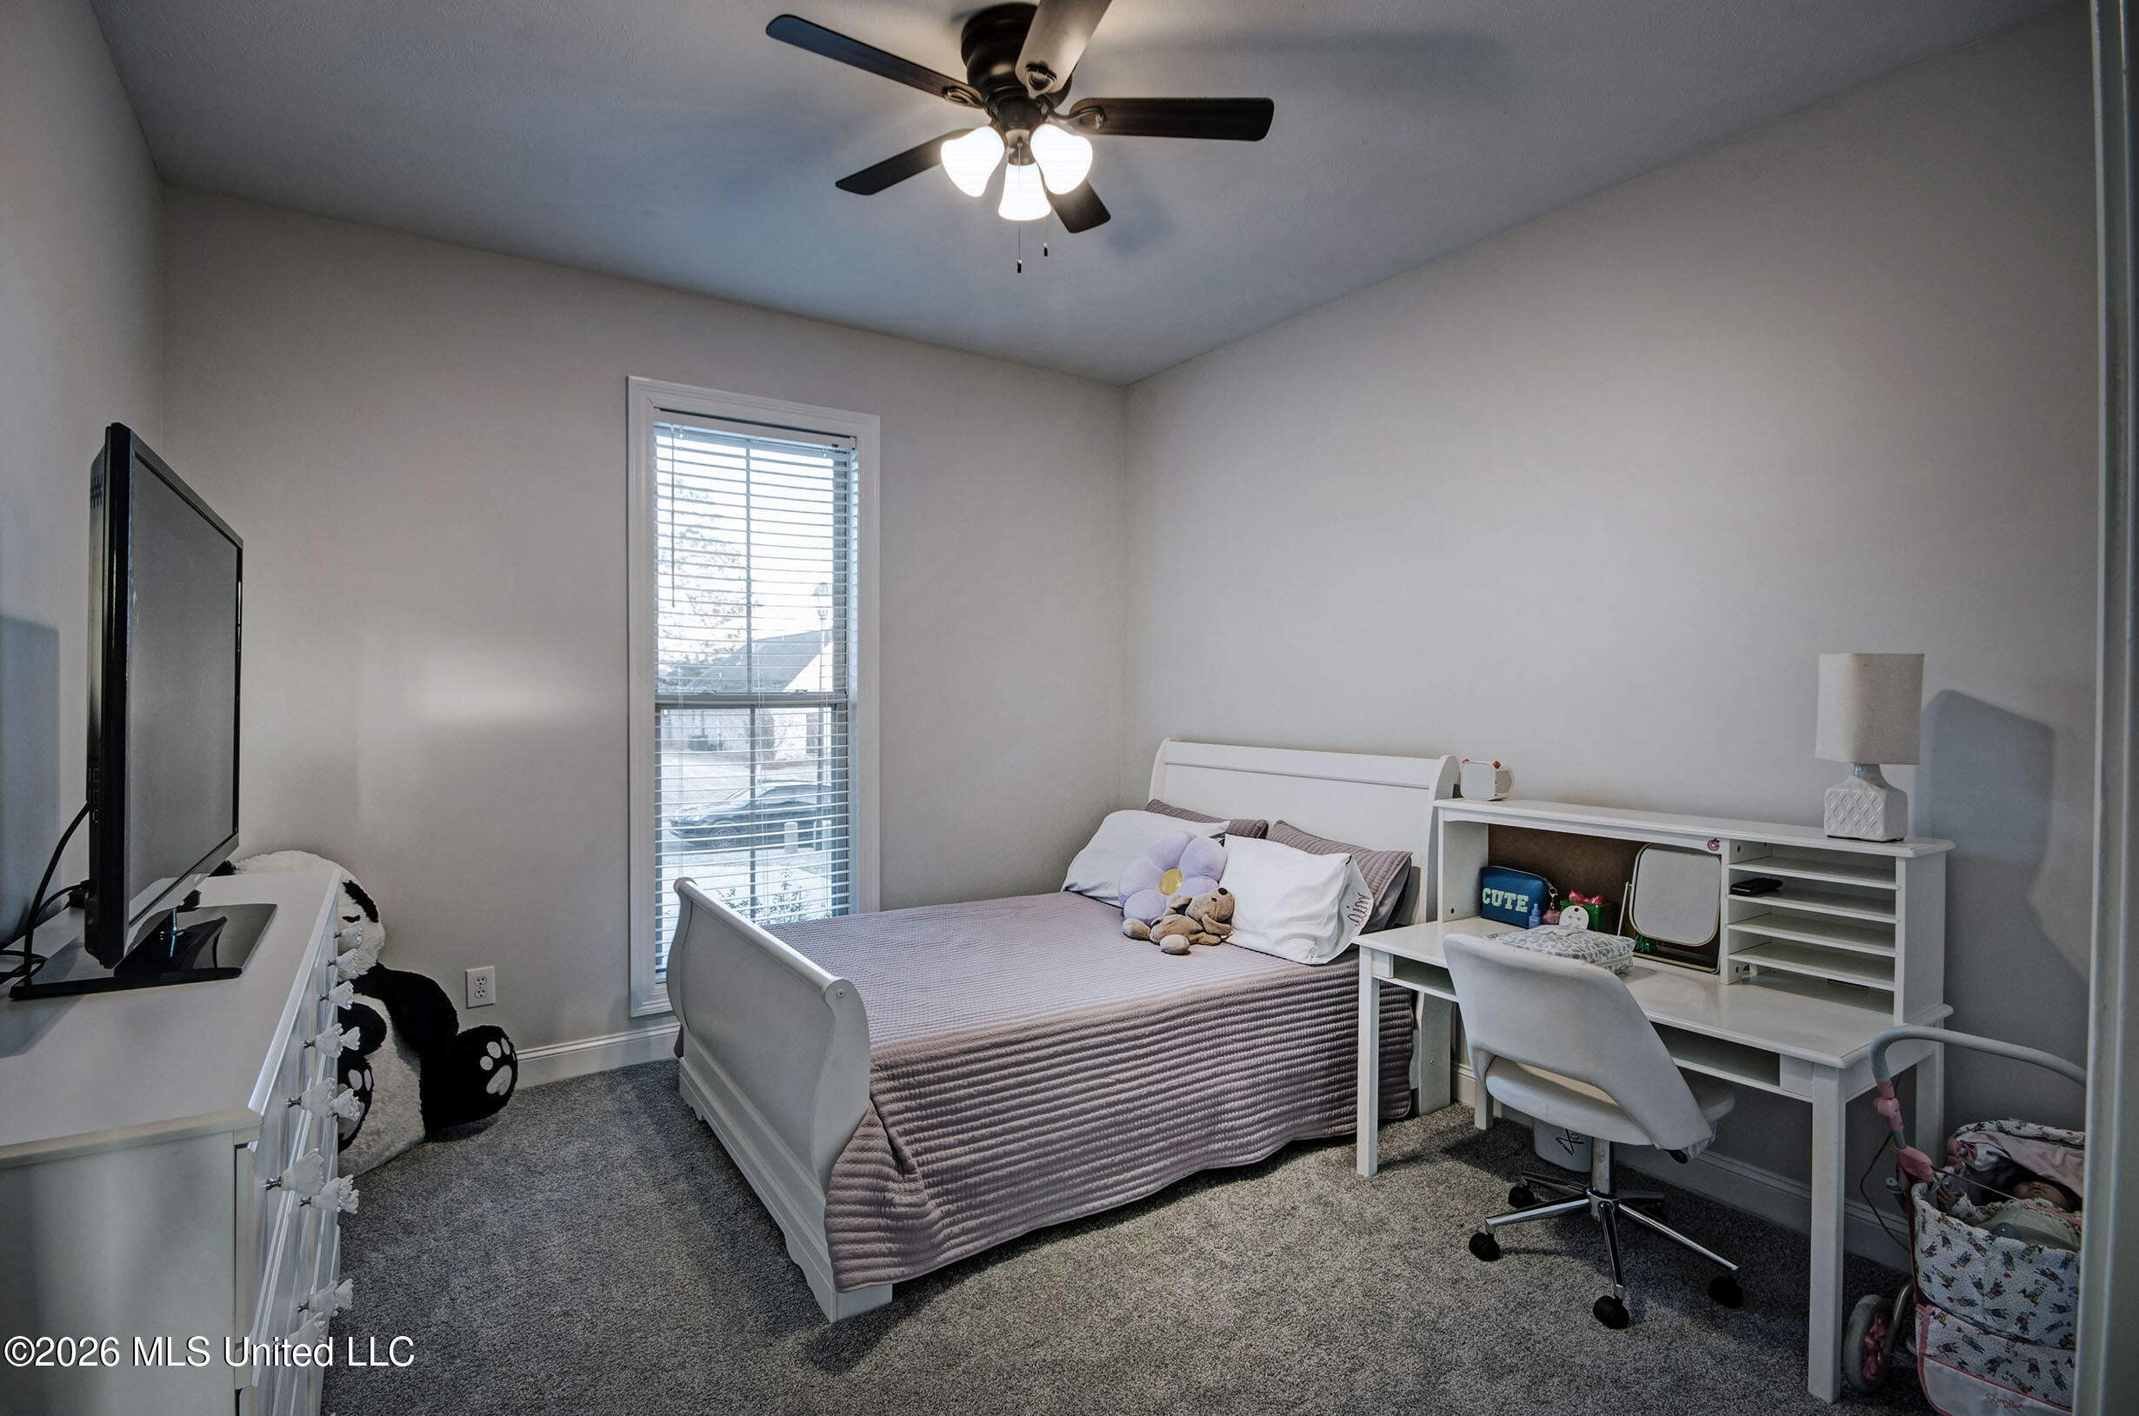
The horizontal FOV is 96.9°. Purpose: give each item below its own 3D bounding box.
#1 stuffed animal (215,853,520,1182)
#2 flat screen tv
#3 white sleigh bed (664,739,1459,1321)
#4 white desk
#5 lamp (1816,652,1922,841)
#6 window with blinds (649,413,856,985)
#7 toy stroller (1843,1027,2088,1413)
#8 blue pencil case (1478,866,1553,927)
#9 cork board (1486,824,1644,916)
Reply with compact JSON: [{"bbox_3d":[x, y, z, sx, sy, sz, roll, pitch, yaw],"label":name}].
[{"bbox_3d":[-2.227,0.922,3.025,0.580,0.970,0.650,0,1,17],"label":"stuffed animal"},{"bbox_3d":[-1.566,0.025,1.637,0.250,0.780,1.090,-1,1,-35],"label":"flat screen tv"},{"bbox_3d":[-0.051,0.783,3.397,2.270,1.245,1.535,-1,1,-32],"label":"white sleigh bed"},{"bbox_3d":[1.471,1.059,2.555,0.605,0.727,1.220,-1,1,-35],"label":"white desk"},{"bbox_3d":[1.894,0.090,2.252,0.165,0.450,0.165,-1,1,-35],"label":"lamp"},{"bbox_3d":[-1.286,-0.064,3.966,0.830,2.250,0.090,-1,1,-35],"label":"window with blinds"},{"bbox_3d":[1.926,1.044,1.927,0.600,0.780,0.410,-1,1,-35],"label":"toy stroller"},{"bbox_3d":[1.392,0.616,3.010,0.070,0.155,0.220,-1,1,-35],"label":"blue pencil case"},{"bbox_3d":[1.584,0.521,2.855,0.020,0.330,0.700,-1,1,-35],"label":"cork board"}]

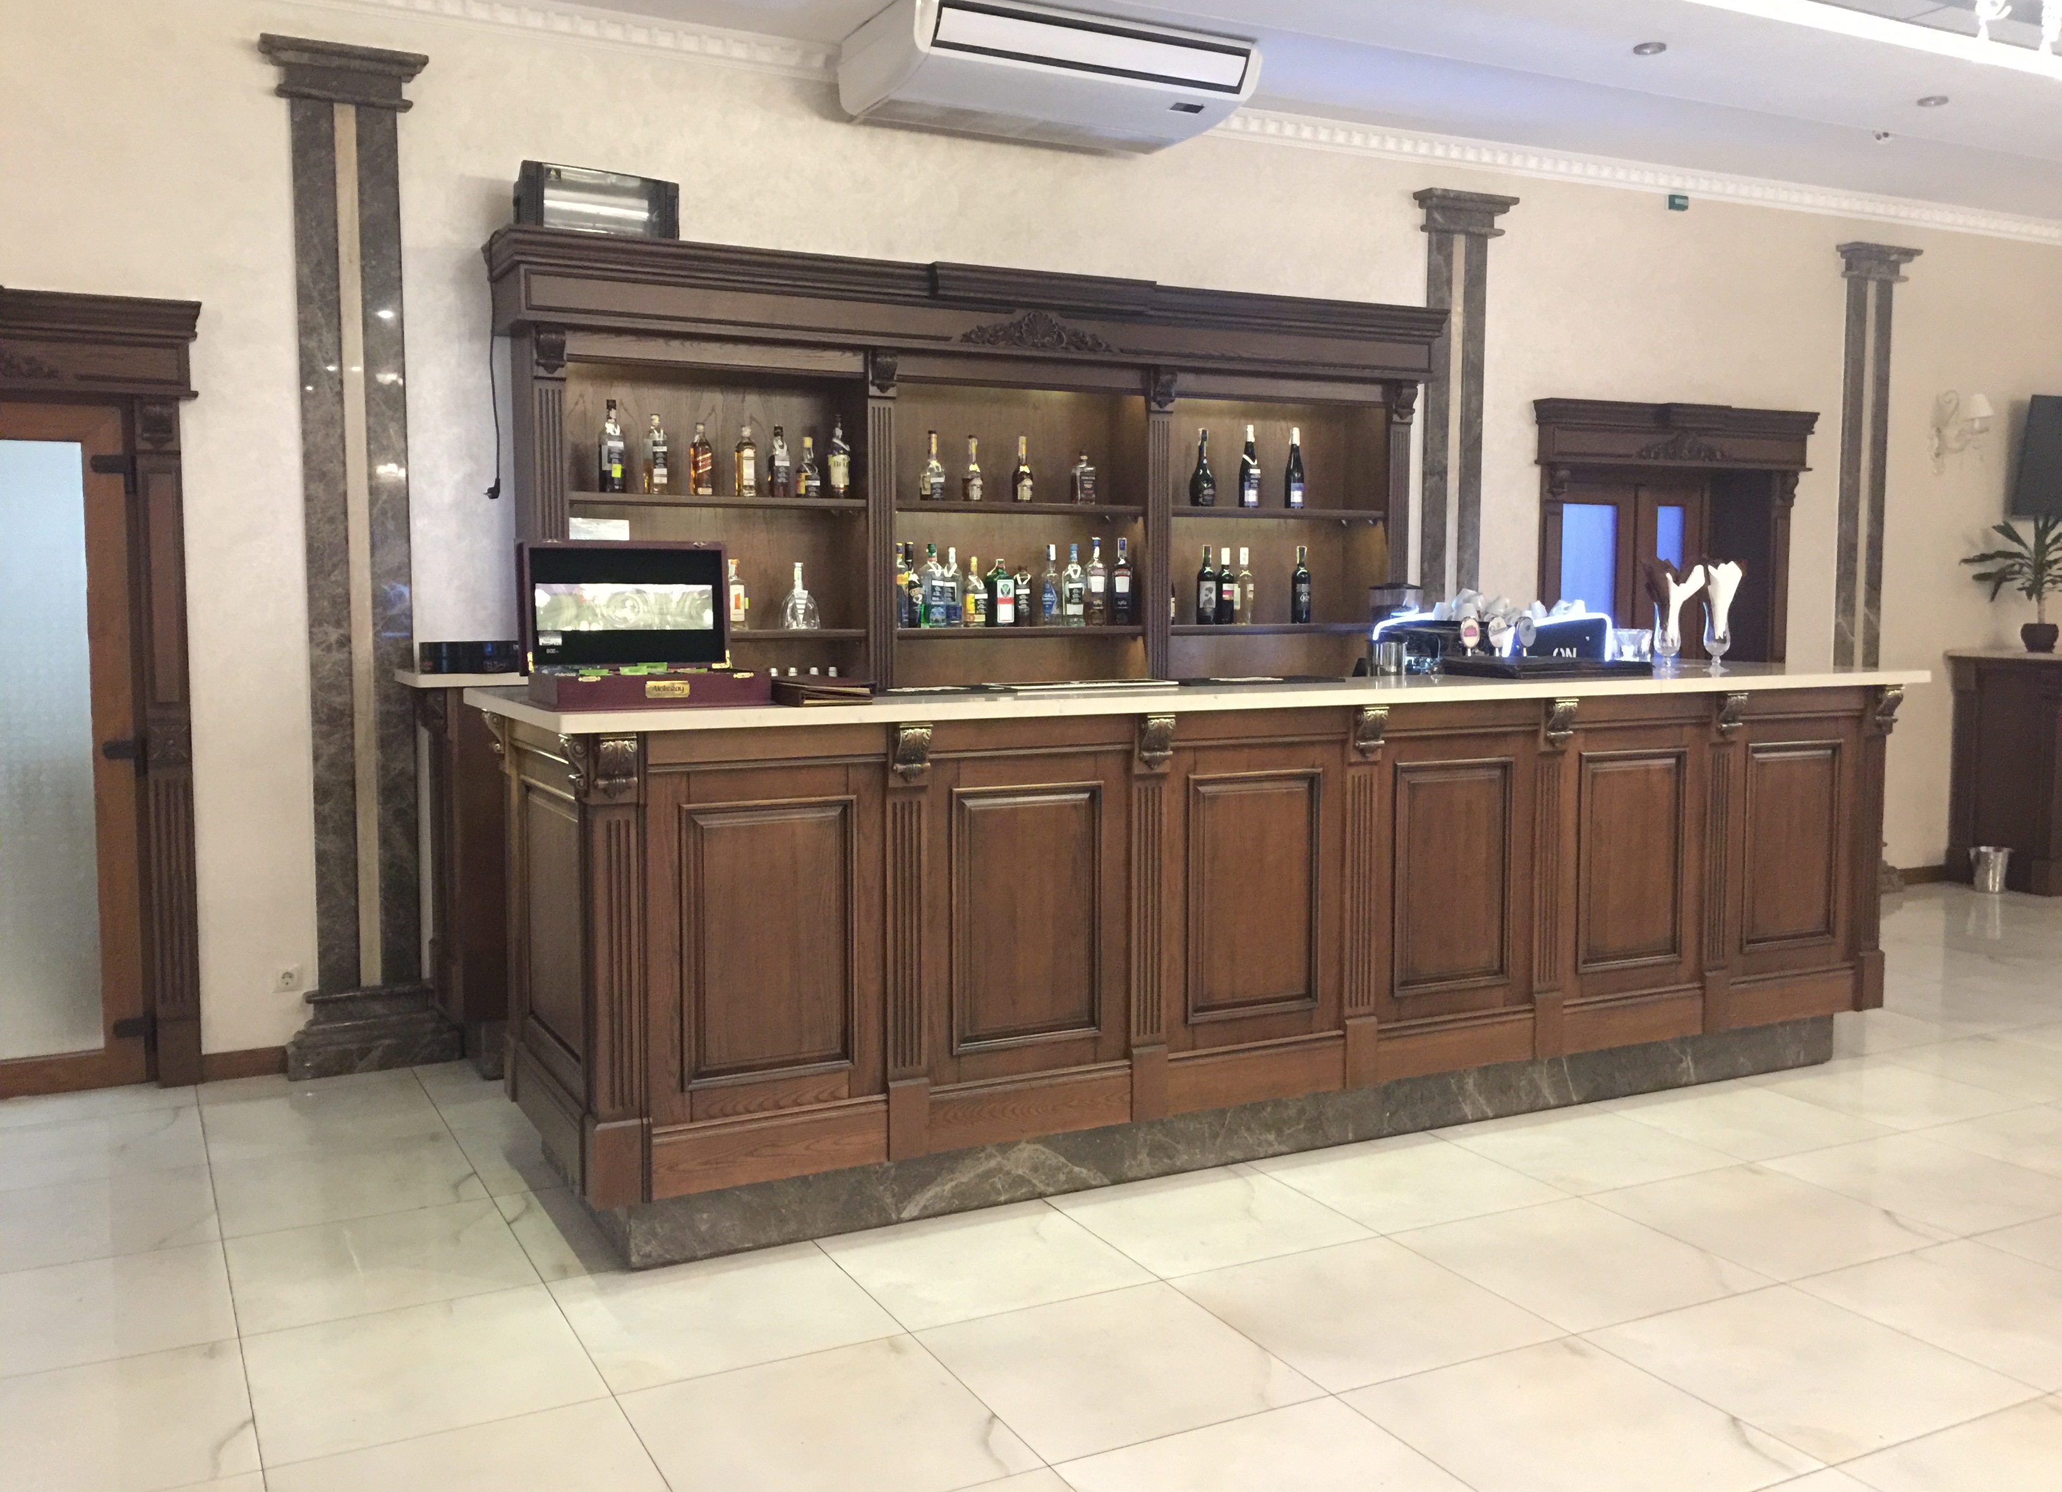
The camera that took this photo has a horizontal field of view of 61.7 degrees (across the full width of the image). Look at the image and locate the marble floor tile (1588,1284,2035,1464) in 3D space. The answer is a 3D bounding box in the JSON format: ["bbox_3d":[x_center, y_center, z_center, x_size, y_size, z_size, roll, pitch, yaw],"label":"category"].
[{"bbox_3d":[1.502,1.204,3.354,0.600,0.012,0.600,-2,5,-27],"label":"marble floor tile"}]

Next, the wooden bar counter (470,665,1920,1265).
[{"bbox_3d":[0.706,0.445,4.971,4.260,1.244,1.050,-2,5,-27],"label":"wooden bar counter"}]

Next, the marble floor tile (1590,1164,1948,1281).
[{"bbox_3d":[1.767,1.137,4.152,0.600,0.010,0.600,-2,5,-27],"label":"marble floor tile"}]

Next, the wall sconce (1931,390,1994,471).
[{"bbox_3d":[4.784,-1.609,8.851,0.160,0.420,0.280,-2,5,-27],"label":"wall sconce"}]

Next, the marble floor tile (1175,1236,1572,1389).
[{"bbox_3d":[0.701,1.190,3.649,0.600,0.010,0.600,-2,5,-27],"label":"marble floor tile"}]

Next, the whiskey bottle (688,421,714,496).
[{"bbox_3d":[-1.086,-0.942,5.694,0.066,0.245,0.064,-3,6,-35],"label":"whiskey bottle"}]

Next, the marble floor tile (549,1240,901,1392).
[{"bbox_3d":[-0.647,1.178,3.611,0.600,0.010,0.600,-2,5,-27],"label":"marble floor tile"}]

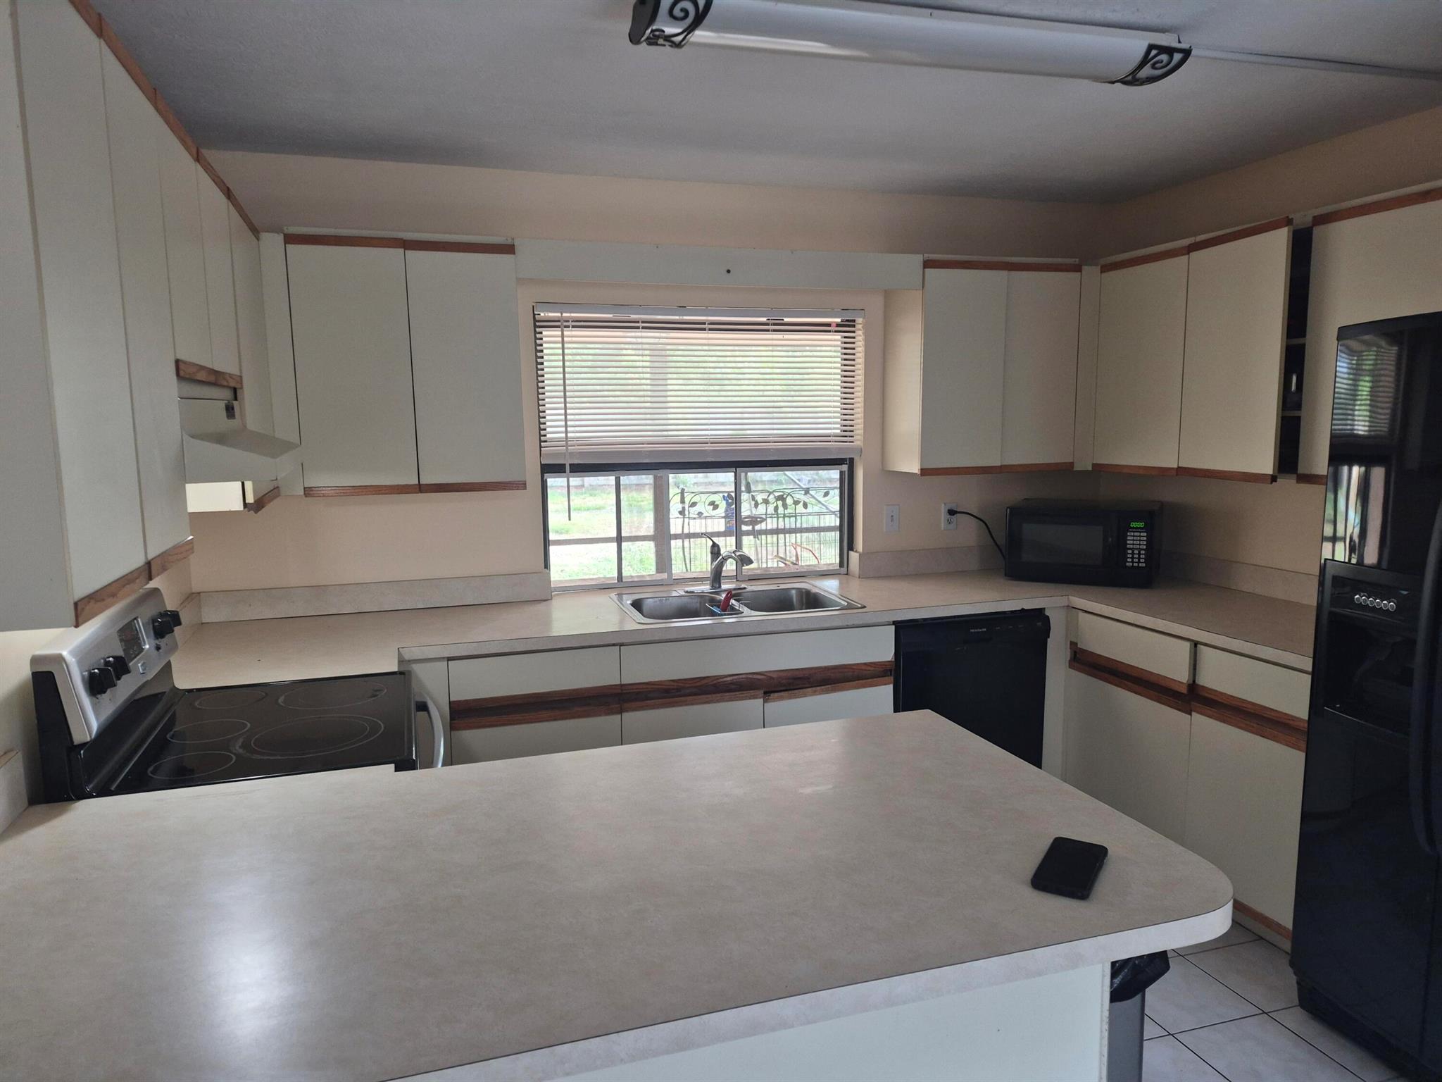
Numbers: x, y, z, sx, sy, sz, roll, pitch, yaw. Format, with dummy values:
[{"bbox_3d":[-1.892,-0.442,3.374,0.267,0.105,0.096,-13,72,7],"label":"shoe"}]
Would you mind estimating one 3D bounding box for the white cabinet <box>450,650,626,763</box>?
[{"bbox_3d":[-0.637,0.707,3.216,0.521,0.792,0.510,-3,8,-18],"label":"white cabinet"}]

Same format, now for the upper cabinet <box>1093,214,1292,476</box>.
[{"bbox_3d":[1.745,-0.623,3.355,0.350,0.786,0.920,-3,8,-18],"label":"upper cabinet"}]

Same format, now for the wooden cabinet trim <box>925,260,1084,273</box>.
[{"bbox_3d":[1.104,-1.067,3.744,0.714,0.031,0.021,-3,8,-18],"label":"wooden cabinet trim"}]

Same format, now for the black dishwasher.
[{"bbox_3d":[0.810,0.648,3.706,0.603,0.845,0.590,-3,8,-18],"label":"black dishwasher"}]

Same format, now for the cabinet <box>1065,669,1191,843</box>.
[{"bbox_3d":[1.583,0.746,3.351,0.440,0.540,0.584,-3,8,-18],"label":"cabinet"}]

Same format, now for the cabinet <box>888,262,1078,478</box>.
[{"bbox_3d":[1.063,-0.694,3.930,0.712,0.818,0.311,-3,8,-18],"label":"cabinet"}]

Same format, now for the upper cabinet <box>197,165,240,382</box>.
[{"bbox_3d":[-1.245,-0.577,2.097,0.282,0.440,0.354,-3,8,-18],"label":"upper cabinet"}]

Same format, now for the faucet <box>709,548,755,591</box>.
[{"bbox_3d":[0.030,0.103,3.608,0.075,0.170,0.220,-8,10,-43],"label":"faucet"}]

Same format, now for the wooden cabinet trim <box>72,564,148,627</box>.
[{"bbox_3d":[-0.815,0.068,1.275,0.021,0.031,0.350,-3,8,-18],"label":"wooden cabinet trim"}]

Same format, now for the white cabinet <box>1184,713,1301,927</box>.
[{"bbox_3d":[1.868,0.831,2.926,0.580,0.538,0.552,-3,8,-18],"label":"white cabinet"}]

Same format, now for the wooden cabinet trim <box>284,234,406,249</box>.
[{"bbox_3d":[-1.171,-0.934,2.997,0.349,0.030,0.021,-3,8,-18],"label":"wooden cabinet trim"}]

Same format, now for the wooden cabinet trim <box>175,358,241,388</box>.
[{"bbox_3d":[-1.088,-0.347,2.035,0.022,0.031,0.731,-3,8,-18],"label":"wooden cabinet trim"}]

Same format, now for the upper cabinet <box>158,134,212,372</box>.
[{"bbox_3d":[-1.173,-0.546,1.798,0.311,0.434,0.365,-3,8,-18],"label":"upper cabinet"}]

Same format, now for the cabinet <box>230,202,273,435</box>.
[{"bbox_3d":[-1.428,-0.491,2.588,0.316,0.737,0.525,-3,8,-18],"label":"cabinet"}]

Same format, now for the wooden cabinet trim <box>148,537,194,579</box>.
[{"bbox_3d":[-0.900,0.026,1.556,0.022,0.036,0.314,-3,8,-18],"label":"wooden cabinet trim"}]

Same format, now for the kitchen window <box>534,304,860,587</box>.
[{"bbox_3d":[-0.056,-0.356,3.738,1.302,1.083,0.106,-3,8,-18],"label":"kitchen window"}]

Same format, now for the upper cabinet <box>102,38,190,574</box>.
[{"bbox_3d":[-1.063,-0.348,1.497,0.311,0.753,0.331,-3,8,-18],"label":"upper cabinet"}]

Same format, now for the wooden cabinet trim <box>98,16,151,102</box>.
[{"bbox_3d":[-0.936,-0.744,1.500,0.022,0.034,0.312,-3,8,-18],"label":"wooden cabinet trim"}]

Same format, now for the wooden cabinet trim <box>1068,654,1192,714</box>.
[{"bbox_3d":[1.377,0.482,3.250,0.025,0.048,0.584,-3,8,-18],"label":"wooden cabinet trim"}]

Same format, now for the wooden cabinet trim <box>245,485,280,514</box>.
[{"bbox_3d":[-1.290,-0.114,2.701,0.022,0.032,0.502,-3,8,-18],"label":"wooden cabinet trim"}]

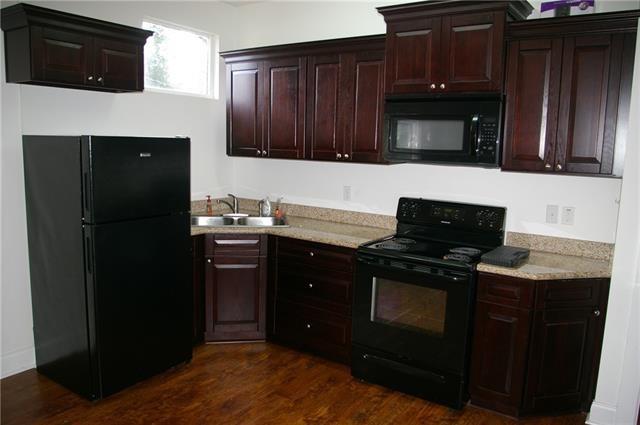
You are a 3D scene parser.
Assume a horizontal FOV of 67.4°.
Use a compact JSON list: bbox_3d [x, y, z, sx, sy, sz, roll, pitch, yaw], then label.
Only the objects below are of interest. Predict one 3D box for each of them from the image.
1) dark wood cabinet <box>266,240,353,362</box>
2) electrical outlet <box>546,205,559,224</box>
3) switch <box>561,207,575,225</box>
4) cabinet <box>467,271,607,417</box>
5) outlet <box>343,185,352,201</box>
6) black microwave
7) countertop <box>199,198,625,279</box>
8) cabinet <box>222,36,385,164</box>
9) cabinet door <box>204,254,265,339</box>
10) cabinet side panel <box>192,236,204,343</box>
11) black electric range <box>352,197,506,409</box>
[{"bbox_3d":[0.097,0.606,3.796,0.800,0.876,0.605,7,10,32],"label":"dark wood cabinet"},{"bbox_3d":[1.516,0.015,3.130,0.074,0.116,0.010,7,10,32],"label":"electrical outlet"},{"bbox_3d":[1.611,0.022,3.110,0.074,0.116,0.008,7,10,32],"label":"switch"},{"bbox_3d":[1.367,0.763,2.964,0.652,0.866,0.615,7,10,32],"label":"cabinet"},{"bbox_3d":[0.227,-0.156,3.964,0.072,0.116,0.010,7,10,33],"label":"outlet"},{"bbox_3d":[0.871,-0.552,3.280,0.760,0.430,0.385,7,10,32],"label":"black microwave"},{"bbox_3d":[0.175,0.159,3.345,3.190,0.140,1.140,7,10,32],"label":"countertop"},{"bbox_3d":[-0.099,-0.864,3.873,1.540,0.870,0.355,7,10,32],"label":"cabinet"},{"bbox_3d":[-0.648,0.670,3.723,0.470,0.685,0.022,0,9,-12],"label":"cabinet door"},{"bbox_3d":[-0.935,0.596,3.628,0.040,0.865,0.150,7,10,33],"label":"cabinet side panel"},{"bbox_3d":[0.728,0.545,3.259,0.758,1.170,0.730,7,10,32],"label":"black electric range"}]

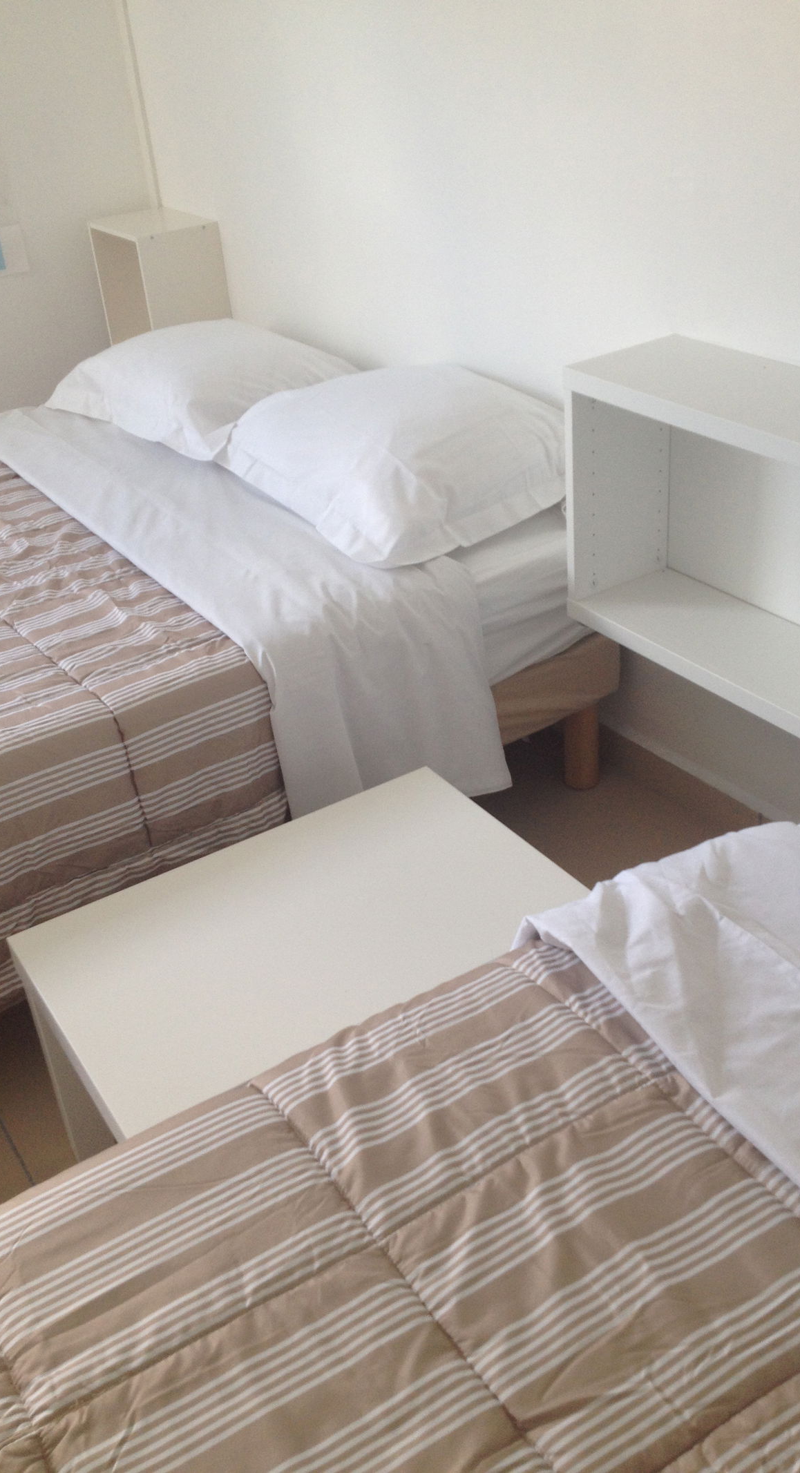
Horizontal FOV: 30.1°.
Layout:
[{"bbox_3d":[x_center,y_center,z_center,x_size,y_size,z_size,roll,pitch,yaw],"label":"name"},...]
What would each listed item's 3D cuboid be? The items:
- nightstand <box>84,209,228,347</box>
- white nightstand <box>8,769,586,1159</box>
[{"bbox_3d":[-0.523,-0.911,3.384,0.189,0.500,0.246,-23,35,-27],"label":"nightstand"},{"bbox_3d":[-0.032,0.432,1.645,0.550,0.450,0.550,-21,34,-25],"label":"white nightstand"}]

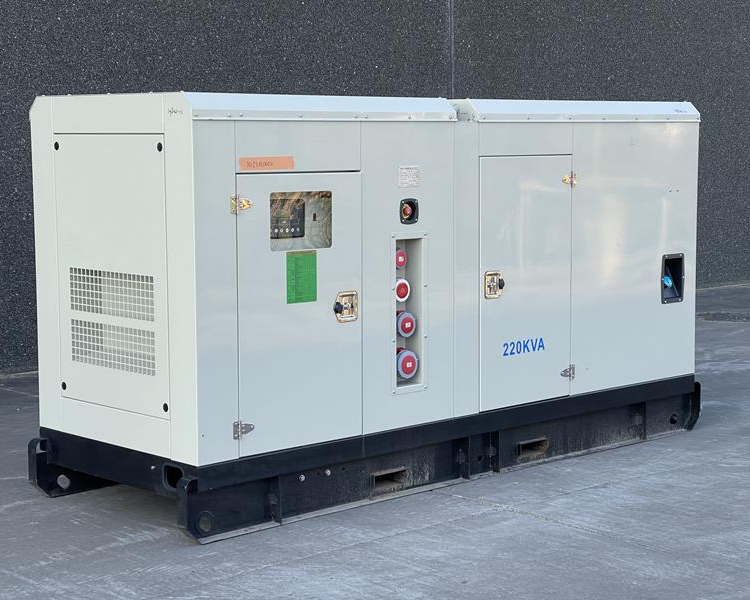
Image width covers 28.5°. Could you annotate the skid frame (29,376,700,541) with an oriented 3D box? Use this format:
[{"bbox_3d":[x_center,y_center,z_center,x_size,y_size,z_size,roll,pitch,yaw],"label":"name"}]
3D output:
[{"bbox_3d":[0.112,0.609,7.044,3.301,0.294,1.145,-6,9,-43],"label":"skid frame"}]

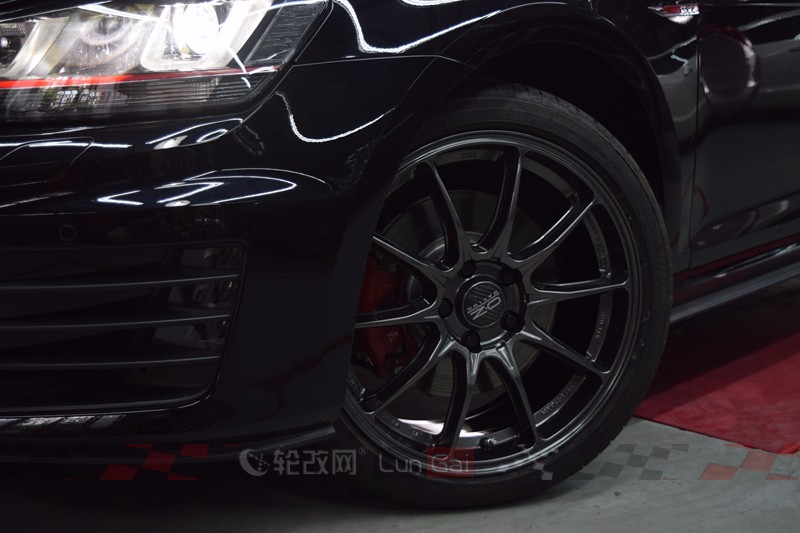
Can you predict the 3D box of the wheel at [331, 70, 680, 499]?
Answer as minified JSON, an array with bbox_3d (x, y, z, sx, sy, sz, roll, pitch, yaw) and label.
[{"bbox_3d":[0.089,0.040,1.742,0.640,0.637,0.228,-3,10,-18],"label":"wheel"}]

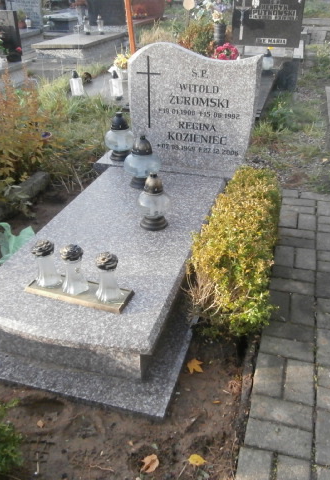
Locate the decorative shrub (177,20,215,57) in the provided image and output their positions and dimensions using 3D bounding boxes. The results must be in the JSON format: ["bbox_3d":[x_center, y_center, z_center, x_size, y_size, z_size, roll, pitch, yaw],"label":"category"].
[{"bbox_3d":[0.466,-2.735,6.259,0.530,0.600,0.520,8,32,15],"label":"decorative shrub"}]

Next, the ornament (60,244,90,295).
[{"bbox_3d":[-0.334,0.104,1.599,0.097,0.180,0.097,0,31,0],"label":"ornament"}]

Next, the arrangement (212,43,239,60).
[{"bbox_3d":[0.690,-2.093,4.980,0.270,0.240,0.210,8,31,15],"label":"arrangement"}]

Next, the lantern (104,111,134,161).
[{"bbox_3d":[-0.294,-0.658,2.795,0.175,0.275,0.175,0,31,0],"label":"lantern"}]

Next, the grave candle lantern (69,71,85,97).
[{"bbox_3d":[-0.994,-1.763,4.995,0.140,0.250,0.140,-1,31,0],"label":"grave candle lantern"}]

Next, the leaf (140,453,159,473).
[{"bbox_3d":[-0.045,0.667,1.333,0.045,0.018,0.064,25,39,36],"label":"leaf"}]

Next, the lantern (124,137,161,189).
[{"bbox_3d":[-0.124,-0.455,2.564,0.205,0.298,0.205,-1,31,0],"label":"lantern"}]

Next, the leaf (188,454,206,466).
[{"bbox_3d":[0.096,0.656,1.320,0.053,0.012,0.038,0,31,1],"label":"leaf"}]

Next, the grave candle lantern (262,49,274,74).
[{"bbox_3d":[1.104,-1.897,4.717,0.118,0.230,0.118,8,31,15],"label":"grave candle lantern"}]

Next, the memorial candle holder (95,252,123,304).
[{"bbox_3d":[-0.208,0.131,1.649,0.105,0.193,0.105,-1,31,0],"label":"memorial candle holder"}]

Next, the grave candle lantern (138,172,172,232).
[{"bbox_3d":[-0.051,-0.186,2.048,0.155,0.253,0.155,0,31,0],"label":"grave candle lantern"}]

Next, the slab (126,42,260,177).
[{"bbox_3d":[0.152,-0.749,2.518,0.710,0.680,0.110,9,32,17],"label":"slab"}]

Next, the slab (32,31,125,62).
[{"bbox_3d":[-1.377,-3.344,7.652,0.910,0.270,2.050,8,32,15],"label":"slab"}]

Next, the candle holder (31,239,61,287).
[{"bbox_3d":[-0.454,0.083,1.694,0.090,0.178,0.090,8,31,15],"label":"candle holder"}]

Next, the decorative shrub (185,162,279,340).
[{"bbox_3d":[0.370,-0.012,2.121,0.325,0.330,1.020,8,32,15],"label":"decorative shrub"}]

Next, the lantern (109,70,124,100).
[{"bbox_3d":[-0.414,-1.335,3.824,0.102,0.225,0.102,-1,30,1],"label":"lantern"}]

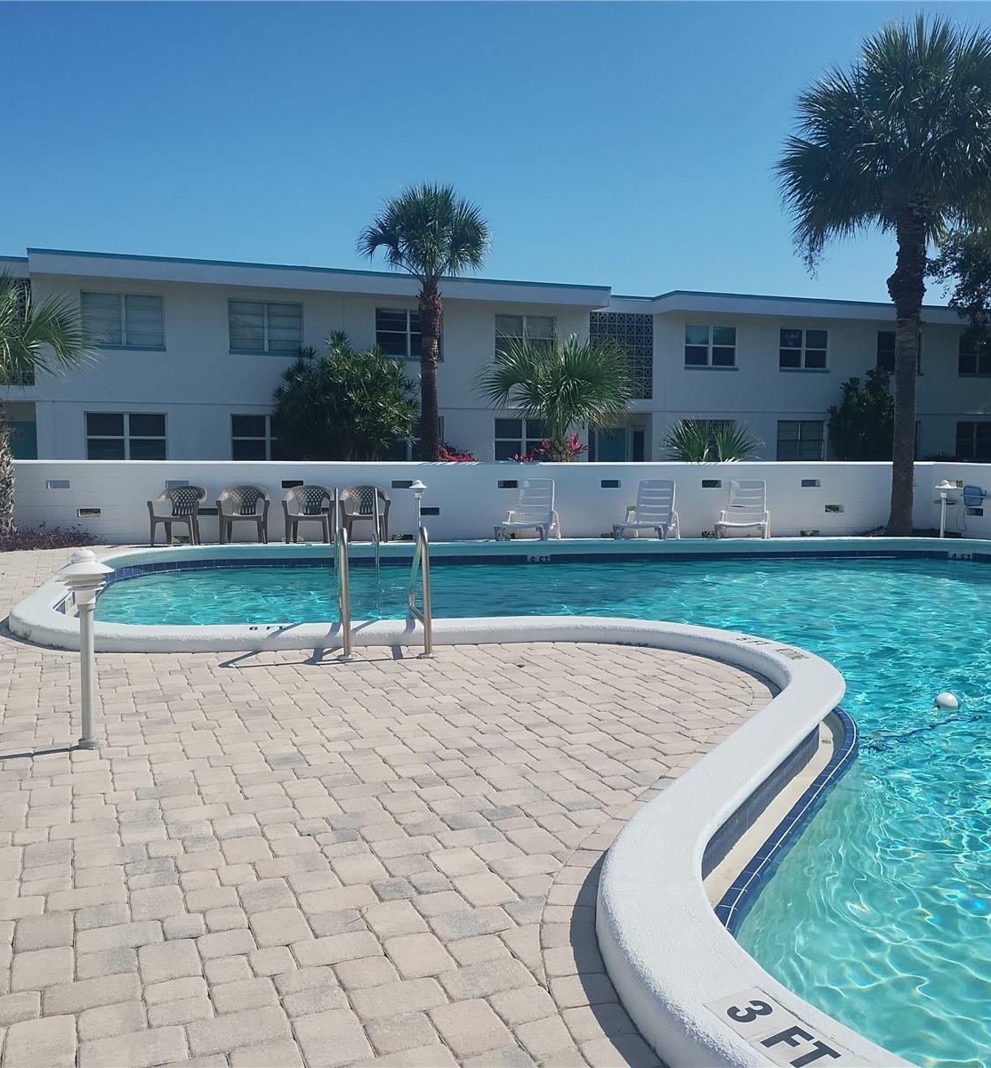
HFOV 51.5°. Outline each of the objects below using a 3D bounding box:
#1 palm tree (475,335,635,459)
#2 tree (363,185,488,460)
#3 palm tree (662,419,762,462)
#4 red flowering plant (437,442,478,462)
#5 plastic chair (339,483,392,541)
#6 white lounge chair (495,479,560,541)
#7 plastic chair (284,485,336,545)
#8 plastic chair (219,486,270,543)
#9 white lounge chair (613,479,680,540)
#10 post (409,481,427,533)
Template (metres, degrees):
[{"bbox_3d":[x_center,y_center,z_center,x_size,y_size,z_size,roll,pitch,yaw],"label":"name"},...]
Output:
[{"bbox_3d":[0.907,-1.525,15.828,2.350,3.130,2.300,0,5,0],"label":"palm tree"},{"bbox_3d":[-1.400,-3.594,20.378,2.600,6.550,2.600,0,5,0],"label":"tree"},{"bbox_3d":[3.393,-0.889,16.082,1.600,1.820,1.500,0,5,0],"label":"palm tree"},{"bbox_3d":[-0.689,-0.766,16.996,0.850,1.420,0.800,0,5,0],"label":"red flowering plant"},{"bbox_3d":[-1.810,-0.244,14.376,0.680,0.830,0.620,0,5,-4],"label":"plastic chair"},{"bbox_3d":[0.475,-0.306,14.476,0.700,0.930,1.550,1,5,10],"label":"white lounge chair"},{"bbox_3d":[-2.570,-0.238,14.307,0.680,0.830,0.620,0,5,-3],"label":"plastic chair"},{"bbox_3d":[-3.500,-0.252,14.430,0.680,0.830,0.630,-1,5,-9],"label":"plastic chair"},{"bbox_3d":[2.190,-0.323,14.801,0.700,0.920,1.450,1,5,17],"label":"white lounge chair"},{"bbox_3d":[-1.090,-0.282,14.474,0.250,0.890,0.250,0,5,0],"label":"post"}]

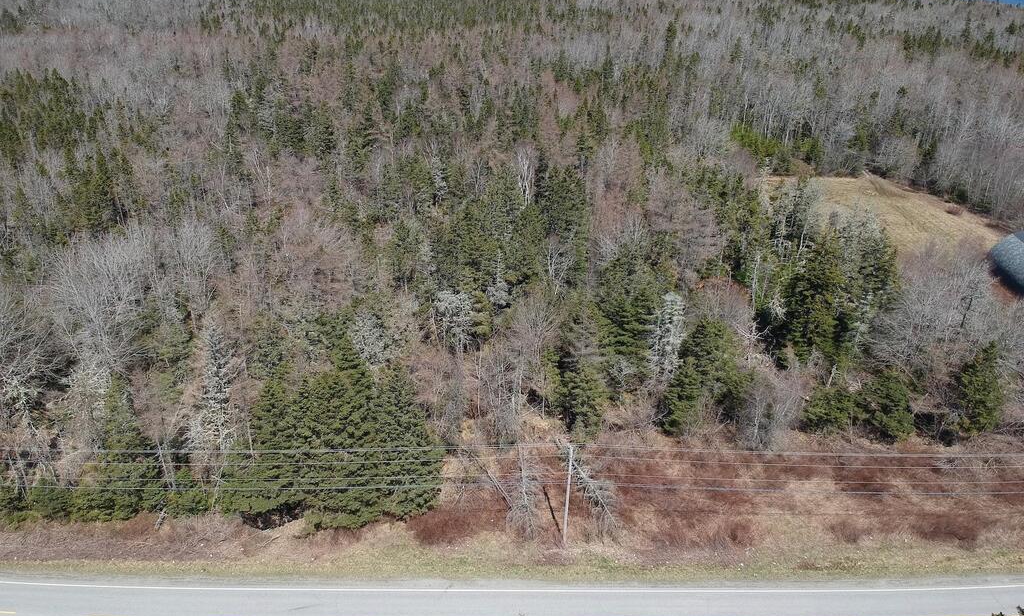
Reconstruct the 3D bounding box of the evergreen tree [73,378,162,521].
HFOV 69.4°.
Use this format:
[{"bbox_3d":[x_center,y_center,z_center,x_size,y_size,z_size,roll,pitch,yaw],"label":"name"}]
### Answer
[{"bbox_3d":[-36.252,11.736,65.897,8.060,13.390,8.060,0,28,0],"label":"evergreen tree"}]

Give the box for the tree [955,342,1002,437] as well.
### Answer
[{"bbox_3d":[49.154,8.145,76.682,4.850,10.590,4.850,0,28,0],"label":"tree"}]

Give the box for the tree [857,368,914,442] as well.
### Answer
[{"bbox_3d":[40.650,9.630,79.000,5.510,7.350,5.310,1,27,0],"label":"tree"}]

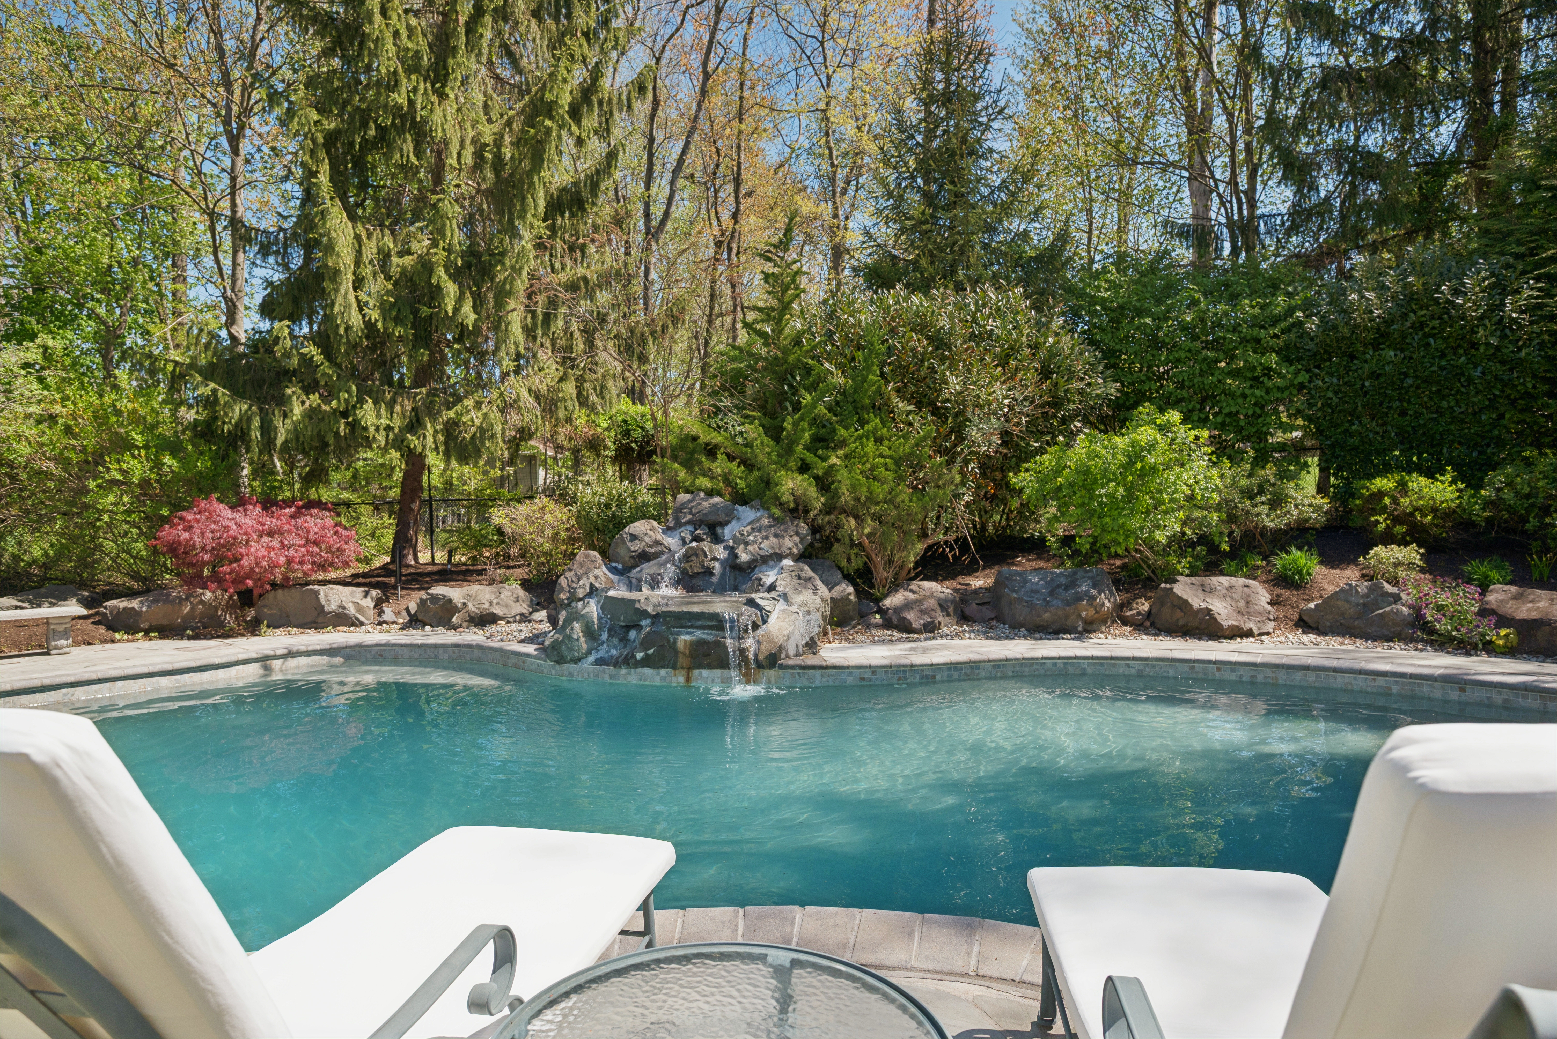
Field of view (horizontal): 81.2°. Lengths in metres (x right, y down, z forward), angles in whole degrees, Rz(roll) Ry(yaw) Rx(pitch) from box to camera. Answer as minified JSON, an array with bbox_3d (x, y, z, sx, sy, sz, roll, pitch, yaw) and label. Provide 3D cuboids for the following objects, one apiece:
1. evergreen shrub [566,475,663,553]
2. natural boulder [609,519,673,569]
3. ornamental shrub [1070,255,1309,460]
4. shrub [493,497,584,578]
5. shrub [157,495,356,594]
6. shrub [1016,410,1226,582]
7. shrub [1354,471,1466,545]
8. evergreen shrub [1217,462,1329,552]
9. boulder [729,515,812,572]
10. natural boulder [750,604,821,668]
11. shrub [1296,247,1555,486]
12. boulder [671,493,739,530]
[{"bbox_3d":[-2.205,0.016,12.200,1.302,1.201,1.250,0,0,0],"label":"evergreen shrub"},{"bbox_3d":[-1.362,0.247,9.000,0.615,0.496,0.550,0,0,0],"label":"natural boulder"},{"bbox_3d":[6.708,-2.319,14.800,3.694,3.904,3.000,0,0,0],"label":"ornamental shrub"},{"bbox_3d":[-3.086,0.259,11.700,1.145,1.044,1.100,0,0,0],"label":"shrub"},{"bbox_3d":[-6.089,0.355,10.600,2.176,1.238,1.950,0,0,0],"label":"shrub"},{"bbox_3d":[4.349,-0.326,11.600,2.499,2.207,2.300,0,0,0],"label":"shrub"},{"bbox_3d":[8.956,-0.138,12.900,1.363,1.066,1.350,0,0,0],"label":"shrub"},{"bbox_3d":[6.879,-0.162,12.700,1.459,1.300,1.400,0,0,0],"label":"evergreen shrub"},{"bbox_3d":[-0.073,0.244,9.100,0.816,0.561,0.650,0,0,0],"label":"boulder"},{"bbox_3d":[0.060,1.054,8.200,0.660,0.570,0.520,0,0,0],"label":"natural boulder"},{"bbox_3d":[10.225,-2.221,14.300,3.542,4.035,3.000,0,0,0],"label":"shrub"},{"bbox_3d":[-0.776,-0.076,9.500,0.677,0.411,0.580,0,0,0],"label":"boulder"}]

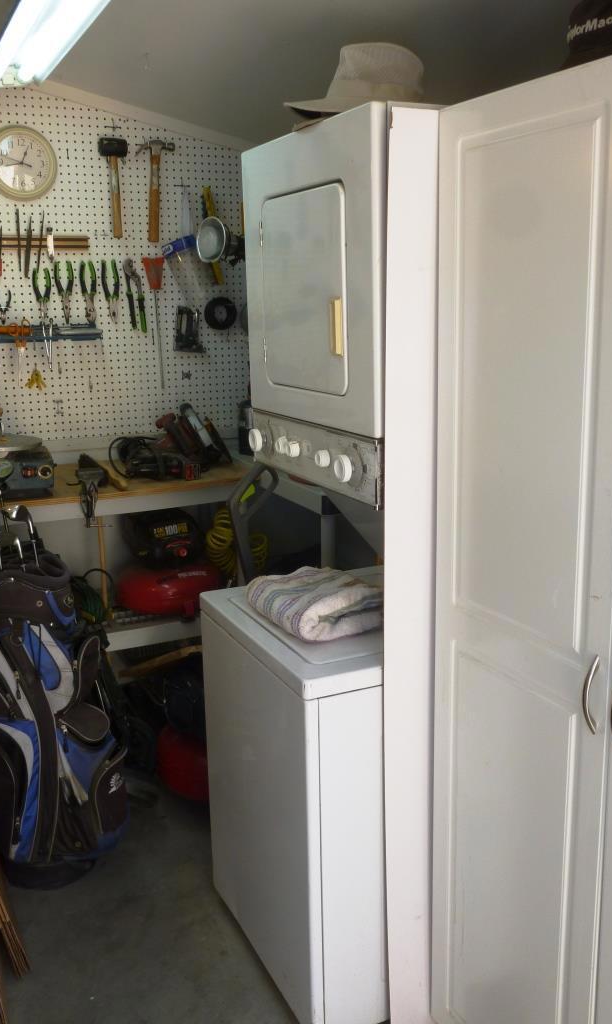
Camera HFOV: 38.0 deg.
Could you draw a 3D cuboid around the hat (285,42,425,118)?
[{"bbox_3d":[0.127,-0.824,1.690,0.340,0.130,0.320,-5,14,-17],"label":"hat"}]

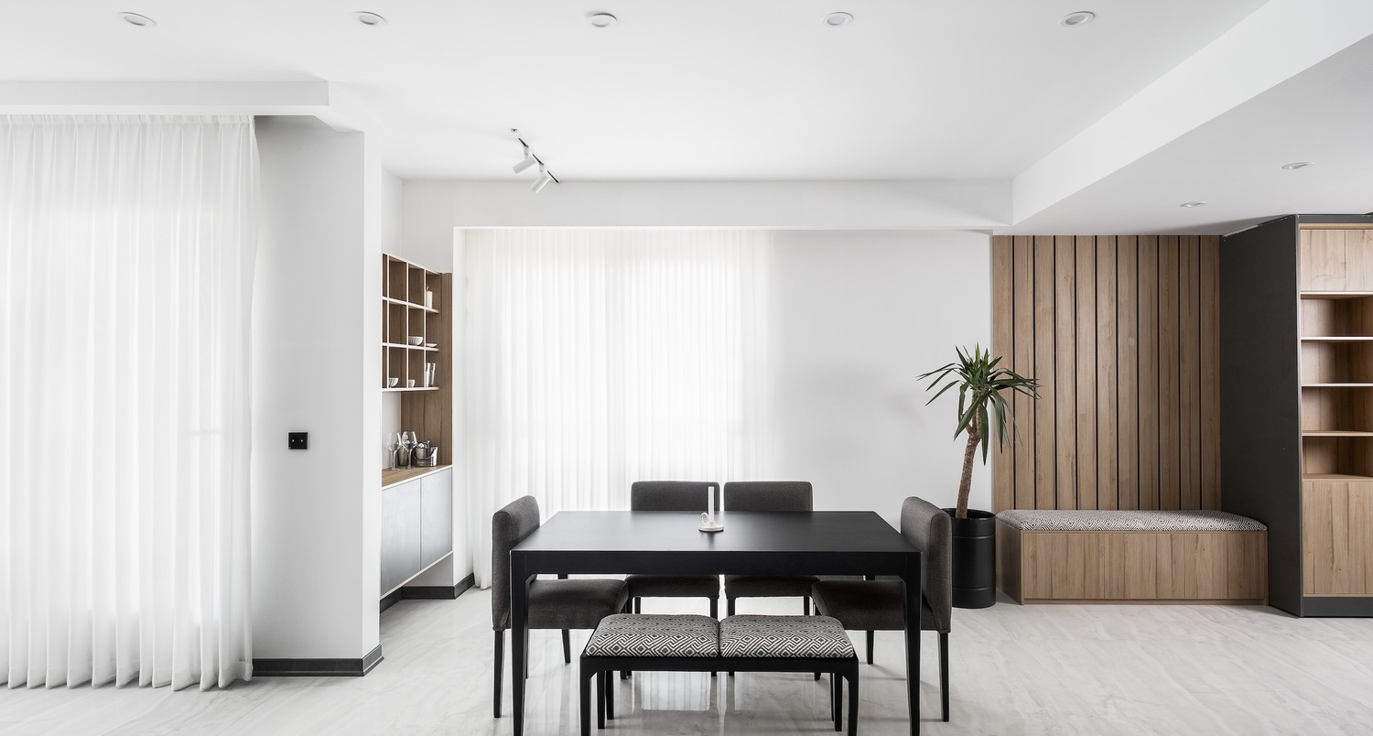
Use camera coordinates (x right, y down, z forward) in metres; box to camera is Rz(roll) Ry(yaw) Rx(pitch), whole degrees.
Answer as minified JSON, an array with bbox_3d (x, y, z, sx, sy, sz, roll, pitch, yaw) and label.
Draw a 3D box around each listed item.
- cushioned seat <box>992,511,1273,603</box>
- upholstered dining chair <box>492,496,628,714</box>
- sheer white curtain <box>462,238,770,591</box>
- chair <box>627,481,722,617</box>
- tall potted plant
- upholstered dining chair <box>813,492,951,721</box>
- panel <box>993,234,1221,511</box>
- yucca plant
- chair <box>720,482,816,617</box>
[{"bbox_3d":[2.895,1.230,4.522,1.550,0.520,0.400,0,-1,1],"label":"cushioned seat"},{"bbox_3d":[-0.540,1.039,3.099,0.530,0.870,0.460,0,-1,1],"label":"upholstered dining chair"},{"bbox_3d":[-0.472,0.256,4.688,2.030,2.450,0.130,0,-1,1],"label":"sheer white curtain"},{"bbox_3d":[-0.056,1.044,3.514,0.460,0.870,0.530,0,-1,1],"label":"chair"},{"bbox_3d":[1.885,0.668,4.413,0.760,1.640,0.680,0,-1,0],"label":"tall potted plant"},{"bbox_3d":[0.838,1.039,3.069,0.530,0.870,0.460,0,-1,1],"label":"upholstered dining chair"},{"bbox_3d":[2.870,0.082,4.714,1.560,1.980,0.040,0,-1,1],"label":"panel"},{"bbox_3d":[1.885,0.413,4.406,0.760,1.130,0.680,0,-1,0],"label":"yucca plant"},{"bbox_3d":[0.425,1.044,3.514,0.460,0.870,0.530,0,-1,1],"label":"chair"}]

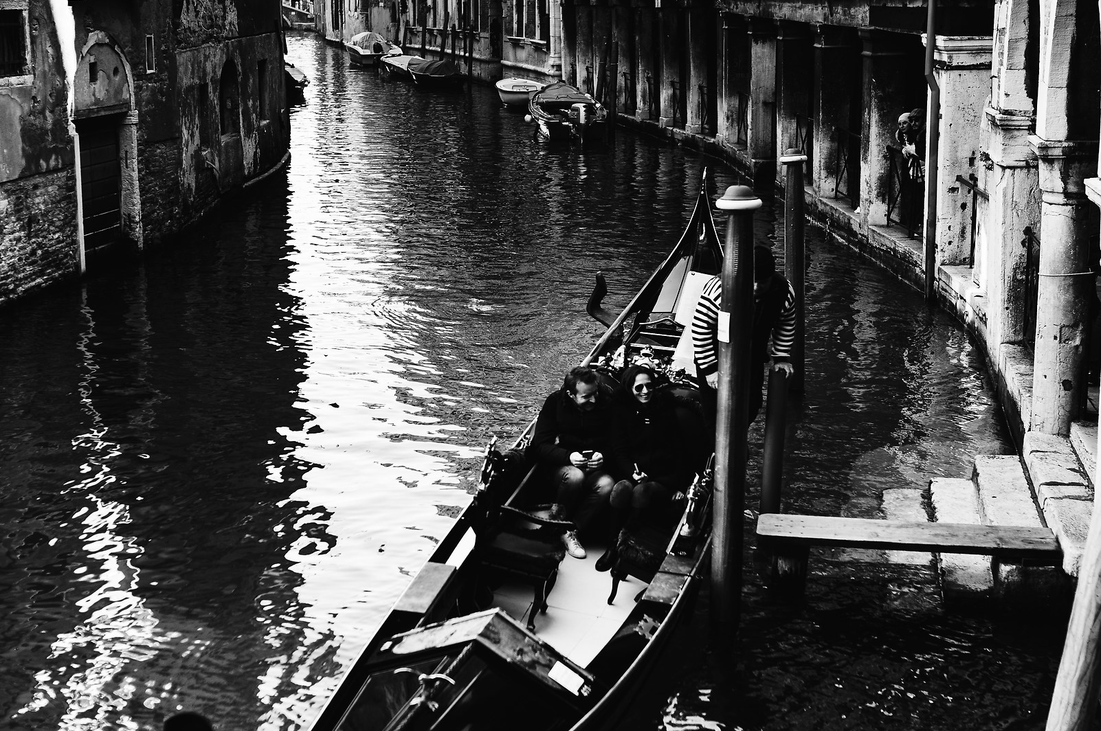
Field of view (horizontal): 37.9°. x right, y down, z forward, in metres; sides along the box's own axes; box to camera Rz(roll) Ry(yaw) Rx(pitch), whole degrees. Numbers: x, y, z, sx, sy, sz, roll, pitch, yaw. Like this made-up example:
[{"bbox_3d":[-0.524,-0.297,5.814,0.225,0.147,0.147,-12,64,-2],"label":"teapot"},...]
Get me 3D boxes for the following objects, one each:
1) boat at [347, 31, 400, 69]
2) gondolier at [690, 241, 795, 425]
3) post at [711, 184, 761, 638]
[{"bbox_3d":[-8.250,-14.565,73.625,2.000,1.350,6.000,-4,14,-16],"label":"boat"},{"bbox_3d":[1.200,0.015,10.228,0.660,1.520,0.500,1,13,6],"label":"gondolier"},{"bbox_3d":[1.008,0.282,8.791,0.240,2.520,0.240,0,13,0],"label":"post"}]

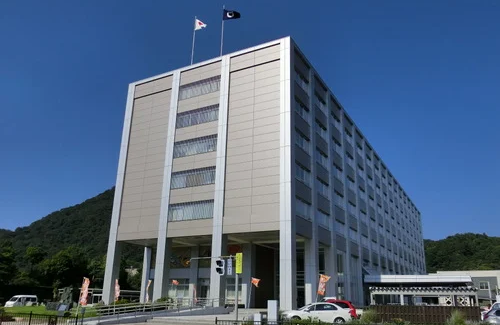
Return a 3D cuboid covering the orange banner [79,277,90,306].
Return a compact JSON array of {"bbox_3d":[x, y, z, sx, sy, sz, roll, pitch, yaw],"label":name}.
[{"bbox_3d":[-11.140,8.715,28.300,0.580,1.800,0.200,8,-20,-19],"label":"orange banner"}]

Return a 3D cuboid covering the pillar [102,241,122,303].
[{"bbox_3d":[-15.734,12.588,48.011,1.095,6.825,1.058,-9,-21,27],"label":"pillar"}]

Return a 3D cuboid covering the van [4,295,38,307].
[{"bbox_3d":[-38.562,23.549,70.830,1.720,1.950,4.700,-6,-20,21],"label":"van"}]

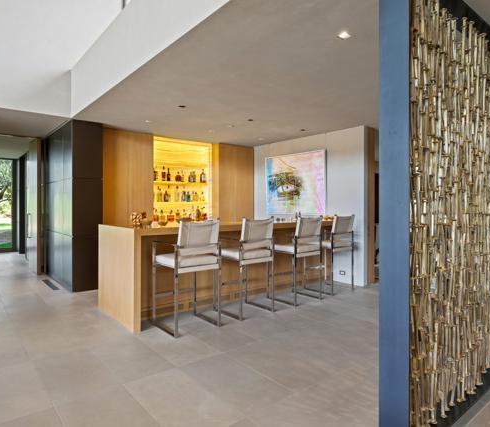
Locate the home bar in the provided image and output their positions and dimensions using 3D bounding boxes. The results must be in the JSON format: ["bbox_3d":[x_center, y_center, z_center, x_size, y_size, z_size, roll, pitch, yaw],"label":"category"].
[{"bbox_3d":[-0.424,-0.109,5.764,3.840,2.620,2.650,-1,1,-39],"label":"home bar"}]

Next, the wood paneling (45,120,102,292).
[{"bbox_3d":[-3.064,-0.121,6.301,0.440,2.620,1.970,-1,1,-39],"label":"wood paneling"}]

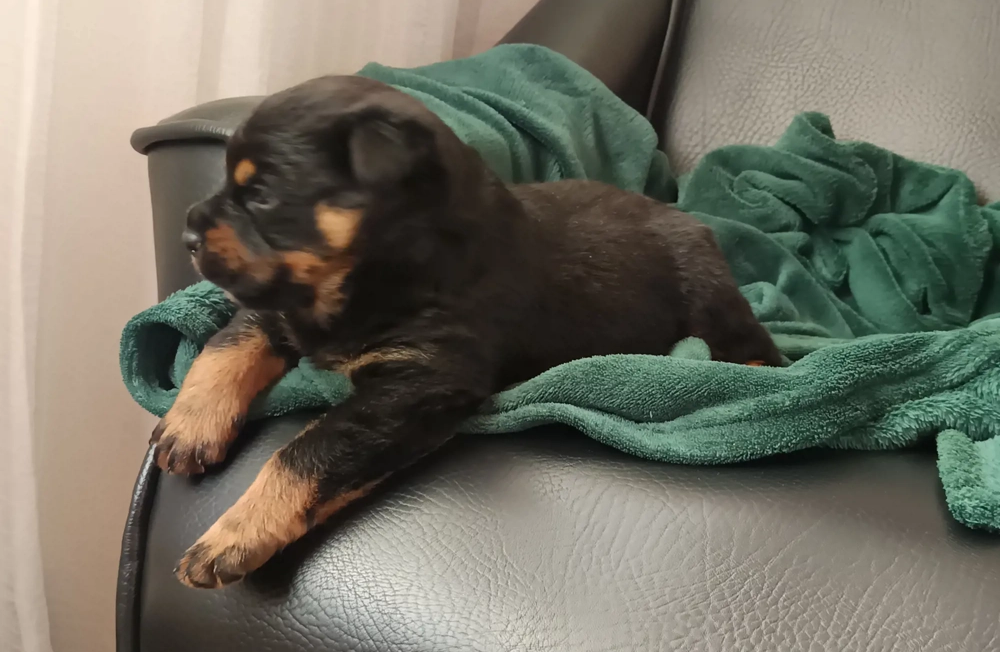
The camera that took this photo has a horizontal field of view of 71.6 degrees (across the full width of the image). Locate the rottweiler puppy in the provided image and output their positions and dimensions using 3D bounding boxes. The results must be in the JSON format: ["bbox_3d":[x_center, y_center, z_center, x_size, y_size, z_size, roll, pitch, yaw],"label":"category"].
[{"bbox_3d":[-0.004,-0.026,0.458,0.417,0.265,0.163,-7,15,-29],"label":"rottweiler puppy"}]

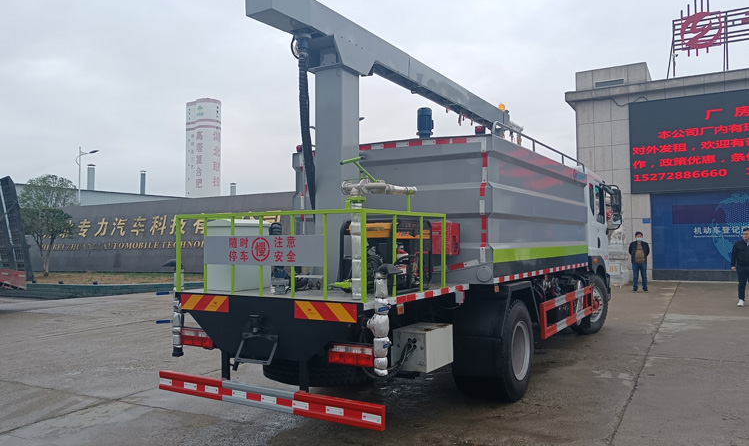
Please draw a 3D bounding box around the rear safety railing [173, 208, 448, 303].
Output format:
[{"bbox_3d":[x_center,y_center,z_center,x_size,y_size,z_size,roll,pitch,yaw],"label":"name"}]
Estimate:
[{"bbox_3d":[-0.517,0.254,4.963,1.858,0.628,1.319,-1,-2,31],"label":"rear safety railing"}]

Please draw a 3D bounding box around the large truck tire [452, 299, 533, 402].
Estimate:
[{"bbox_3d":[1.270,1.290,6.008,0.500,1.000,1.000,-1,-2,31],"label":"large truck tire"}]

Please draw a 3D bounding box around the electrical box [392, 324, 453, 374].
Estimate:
[{"bbox_3d":[0.432,1.087,5.143,0.329,0.334,0.524,-1,-2,31],"label":"electrical box"}]

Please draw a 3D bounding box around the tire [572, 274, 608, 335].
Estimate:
[{"bbox_3d":[3.685,1.391,10.071,0.280,1.000,1.000,-2,-2,44],"label":"tire"}]

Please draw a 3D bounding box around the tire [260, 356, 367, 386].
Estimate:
[{"bbox_3d":[-0.447,1.157,5.045,1.000,0.270,1.000,0,-2,0],"label":"tire"}]

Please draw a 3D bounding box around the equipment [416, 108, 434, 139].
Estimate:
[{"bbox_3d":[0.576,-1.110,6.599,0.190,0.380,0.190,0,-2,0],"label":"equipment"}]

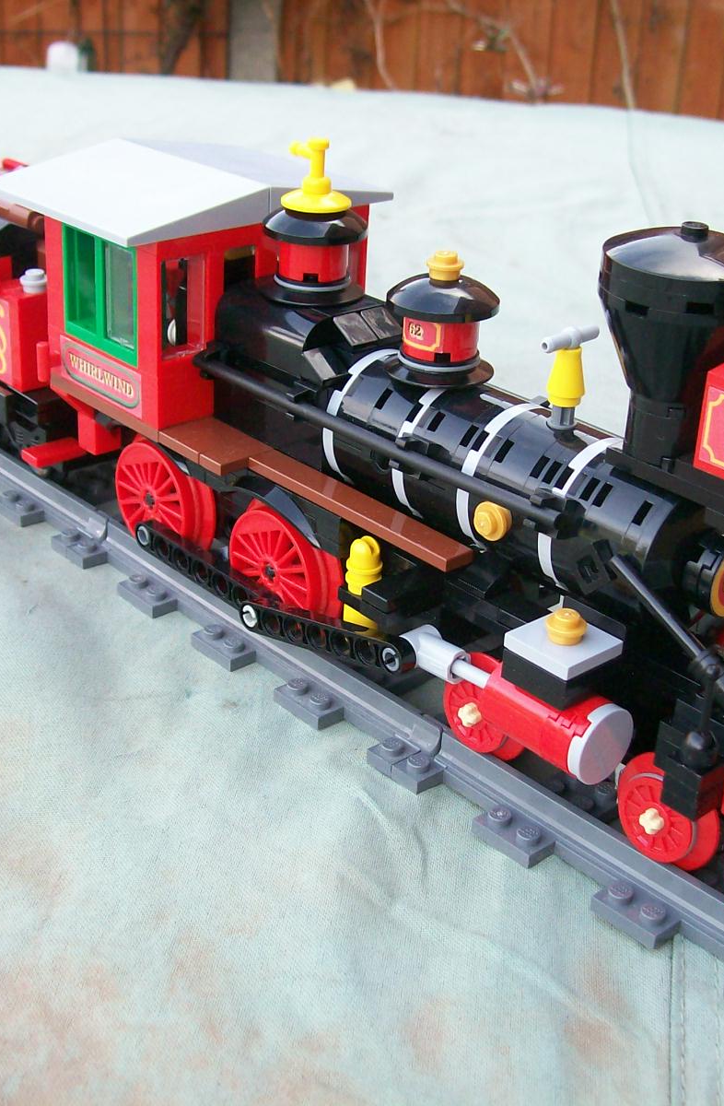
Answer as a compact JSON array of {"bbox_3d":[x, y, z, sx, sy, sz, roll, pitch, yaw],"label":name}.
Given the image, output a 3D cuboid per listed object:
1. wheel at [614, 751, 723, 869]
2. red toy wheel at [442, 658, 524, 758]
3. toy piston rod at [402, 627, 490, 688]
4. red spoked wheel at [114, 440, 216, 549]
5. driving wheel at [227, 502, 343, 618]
[{"bbox_3d":[0.057,0.050,0.290,0.006,0.024,0.024,-20,34,-38],"label":"wheel"},{"bbox_3d":[0.025,0.033,0.321,0.006,0.024,0.024,-20,34,-38],"label":"red toy wheel"},{"bbox_3d":[0.017,0.022,0.312,0.008,0.008,0.025,-20,34,-38],"label":"toy piston rod"},{"bbox_3d":[-0.052,-0.014,0.395,0.008,0.037,0.037,-20,34,-38],"label":"red spoked wheel"},{"bbox_3d":[-0.019,0.003,0.363,0.008,0.037,0.037,-20,34,-38],"label":"driving wheel"}]

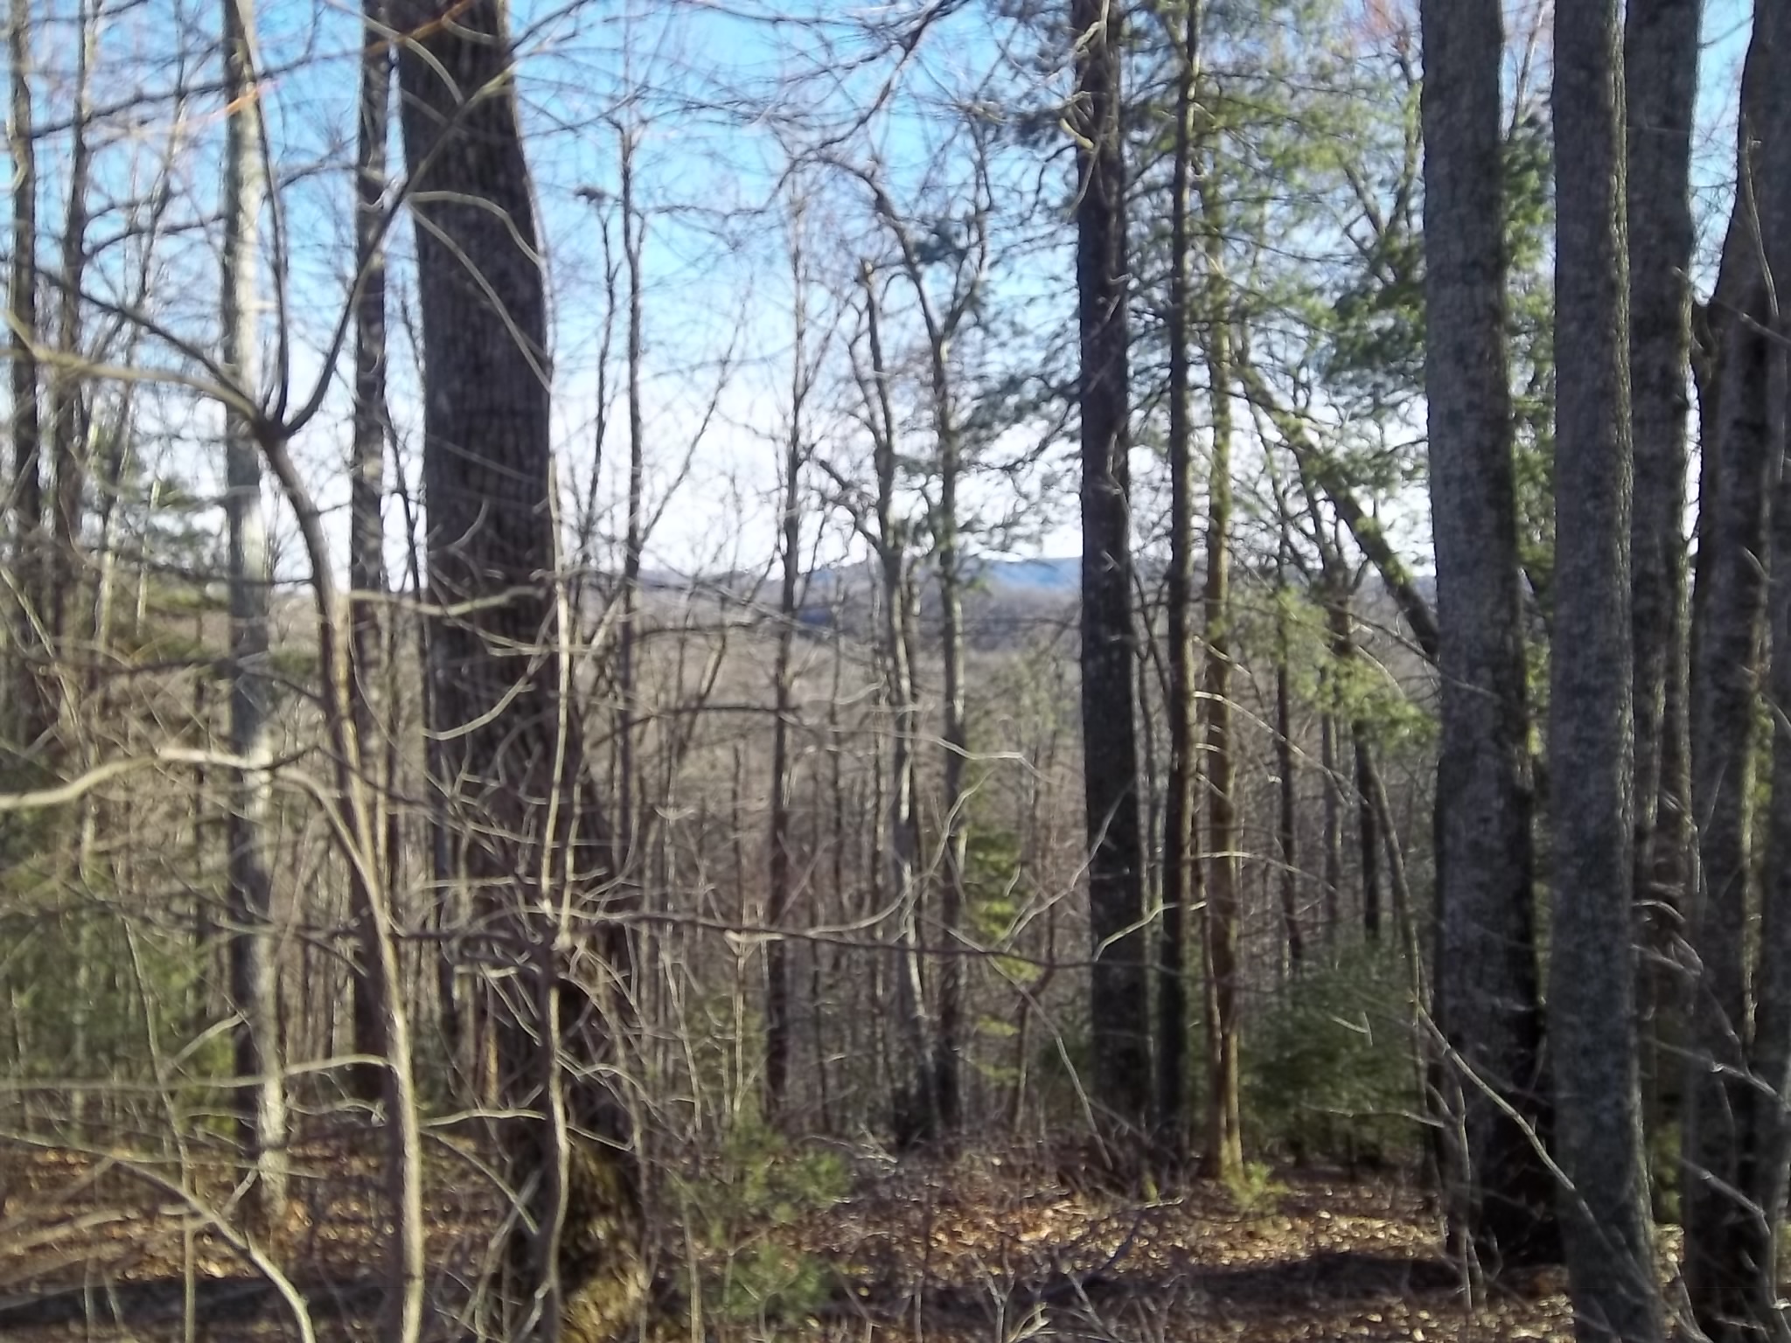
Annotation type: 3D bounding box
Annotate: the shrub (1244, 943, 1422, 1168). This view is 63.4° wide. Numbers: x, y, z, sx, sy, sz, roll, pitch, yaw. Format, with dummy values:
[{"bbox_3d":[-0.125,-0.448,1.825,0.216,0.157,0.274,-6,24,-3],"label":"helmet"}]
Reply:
[{"bbox_3d":[2.415,2.121,8.000,0.980,1.200,0.920,-1,3,0],"label":"shrub"}]

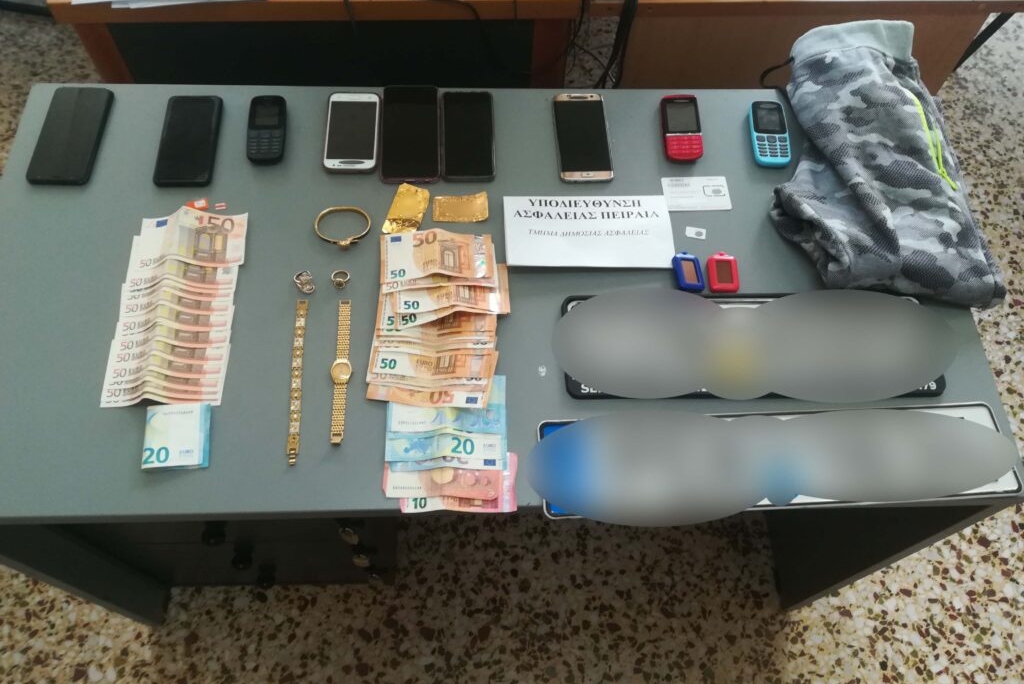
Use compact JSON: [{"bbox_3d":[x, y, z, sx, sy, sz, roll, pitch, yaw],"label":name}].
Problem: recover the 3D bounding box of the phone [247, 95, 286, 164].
[{"bbox_3d":[-0.330,-0.286,1.035,0.049,0.014,0.116,-3,63,-3],"label":"phone"}]

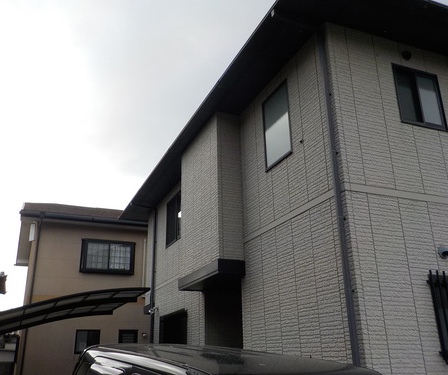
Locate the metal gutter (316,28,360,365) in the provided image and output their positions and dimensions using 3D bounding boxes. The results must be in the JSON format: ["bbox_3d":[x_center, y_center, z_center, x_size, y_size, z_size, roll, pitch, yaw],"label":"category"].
[{"bbox_3d":[1.298,0.330,4.773,0.075,5.250,0.075,7,-21,-21],"label":"metal gutter"}]

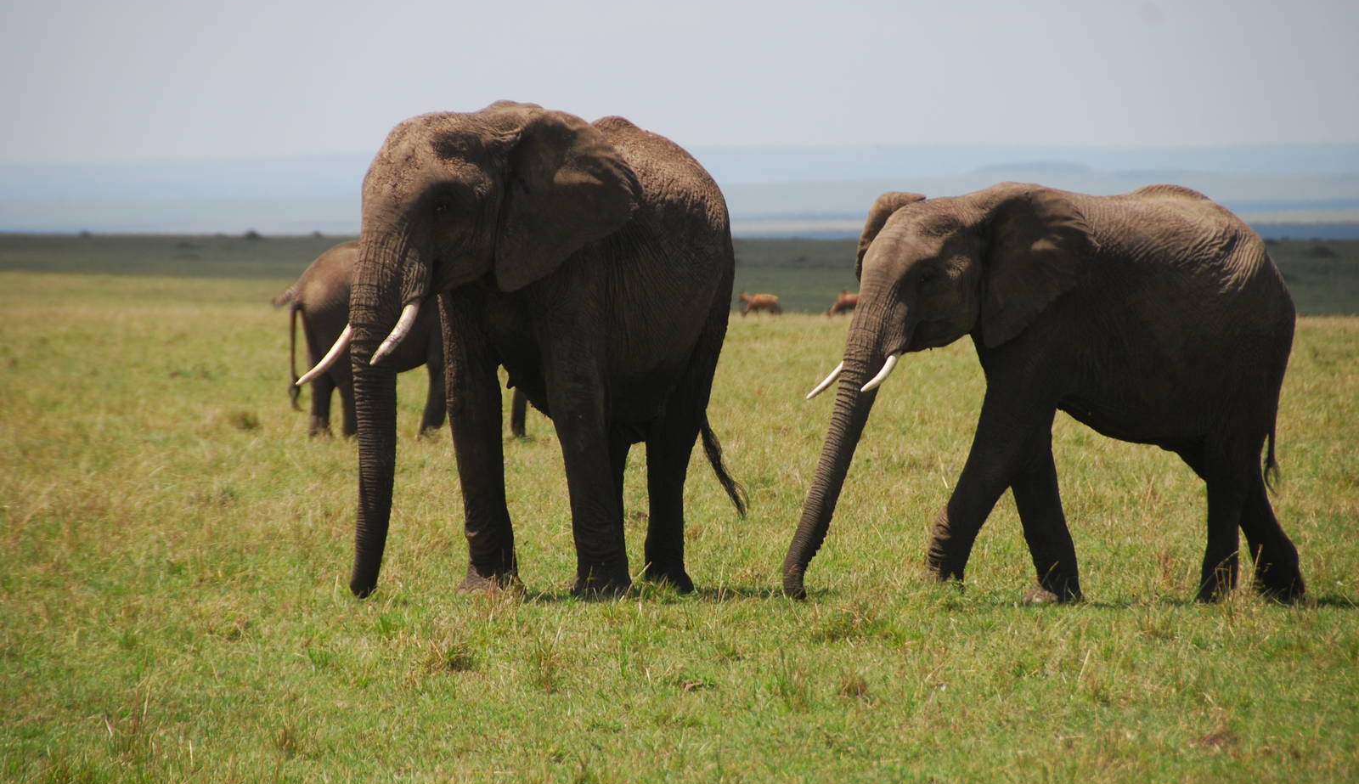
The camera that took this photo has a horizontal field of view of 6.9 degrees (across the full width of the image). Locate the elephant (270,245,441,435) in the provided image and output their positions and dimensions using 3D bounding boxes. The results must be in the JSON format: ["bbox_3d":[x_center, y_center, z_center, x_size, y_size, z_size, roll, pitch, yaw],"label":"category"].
[{"bbox_3d":[-2.578,-0.587,114.000,2.900,2.100,1.150,0,1,-14],"label":"elephant"}]

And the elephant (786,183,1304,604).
[{"bbox_3d":[1.994,0.012,62.000,2.950,2.310,1.200,0,1,-23],"label":"elephant"}]

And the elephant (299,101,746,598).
[{"bbox_3d":[-0.799,-0.228,62.500,1.500,2.750,3.350,1,1,42],"label":"elephant"}]

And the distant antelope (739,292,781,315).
[{"bbox_3d":[3.152,-3.336,440.000,1.650,1.120,0.450,0,1,-5],"label":"distant antelope"}]

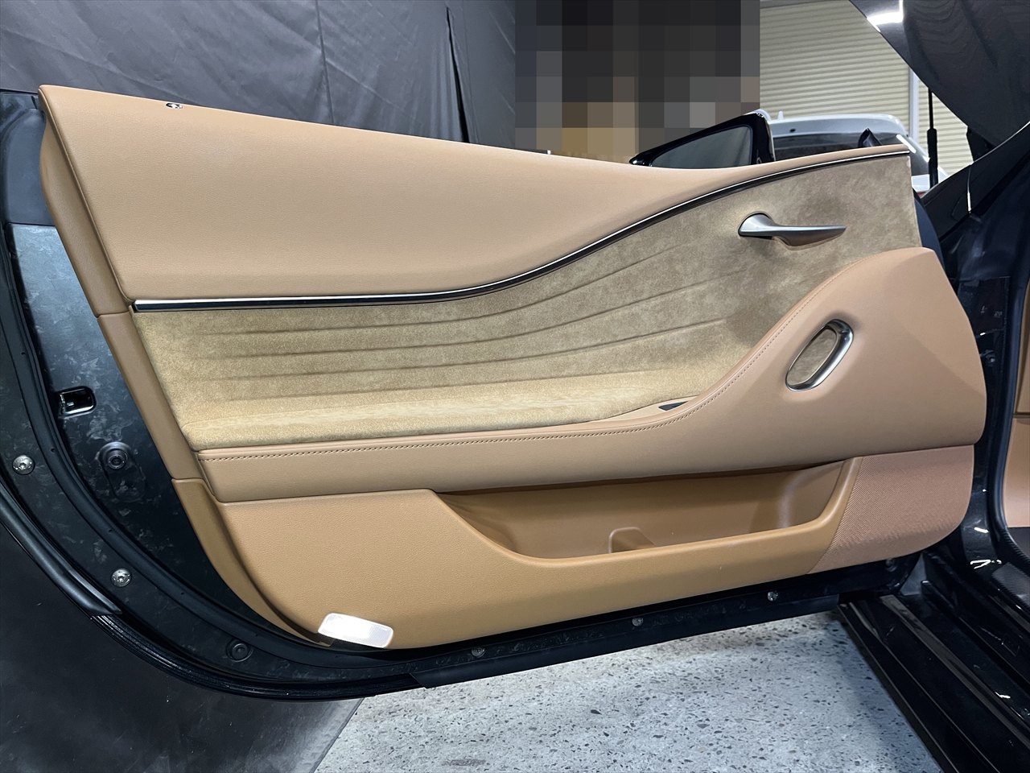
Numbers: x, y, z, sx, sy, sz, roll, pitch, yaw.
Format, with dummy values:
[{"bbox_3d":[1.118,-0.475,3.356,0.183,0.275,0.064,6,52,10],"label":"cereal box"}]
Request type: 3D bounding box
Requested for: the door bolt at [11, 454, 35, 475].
[{"bbox_3d":[-0.509,0.081,0.800,0.021,0.021,0.008,-8,9,-20],"label":"door bolt"}]

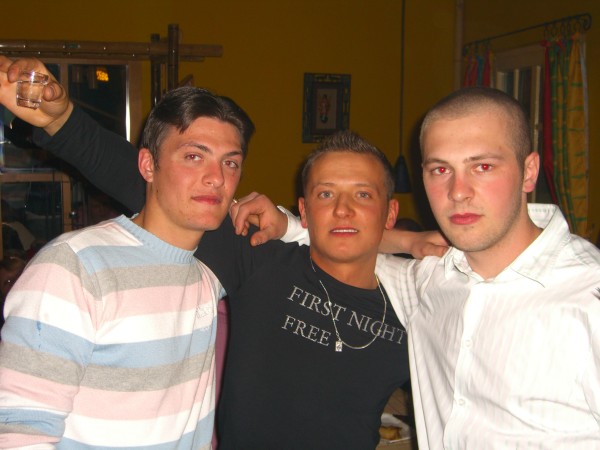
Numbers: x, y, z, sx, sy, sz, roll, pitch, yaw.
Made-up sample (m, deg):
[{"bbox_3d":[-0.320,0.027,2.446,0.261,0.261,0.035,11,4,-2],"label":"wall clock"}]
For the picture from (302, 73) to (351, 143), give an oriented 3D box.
[{"bbox_3d":[0.126,-0.542,3.700,0.223,0.322,0.025,0,5,-9],"label":"picture"}]

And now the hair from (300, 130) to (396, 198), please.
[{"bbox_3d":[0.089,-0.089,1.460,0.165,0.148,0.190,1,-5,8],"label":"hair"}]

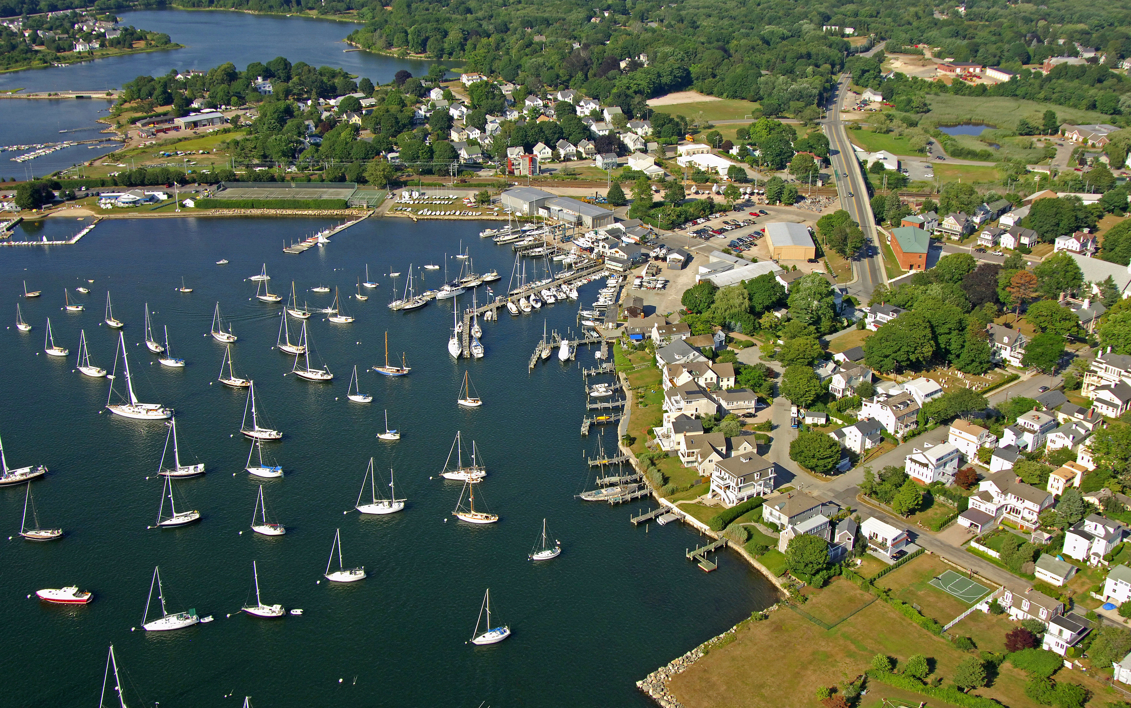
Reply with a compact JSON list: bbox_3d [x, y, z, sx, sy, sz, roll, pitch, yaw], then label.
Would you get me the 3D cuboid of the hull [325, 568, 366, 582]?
[{"bbox_3d":[-54.690,54.970,281.380,10.000,1.900,3.200,-3,23,-6],"label":"hull"}]

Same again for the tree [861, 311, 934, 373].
[{"bbox_3d":[119.890,-2.730,407.540,24.500,20.000,24.500,0,23,0],"label":"tree"}]

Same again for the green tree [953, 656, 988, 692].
[{"bbox_3d":[90.420,72.130,252.470,7.700,8.800,7.700,0,23,0],"label":"green tree"}]

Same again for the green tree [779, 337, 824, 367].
[{"bbox_3d":[81.600,-0.340,391.020,15.290,10.300,15.290,0,23,0],"label":"green tree"}]

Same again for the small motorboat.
[{"bbox_3d":[-121.110,57.970,272.920,13.300,2.800,3.500,1,22,3],"label":"small motorboat"}]

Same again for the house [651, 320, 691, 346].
[{"bbox_3d":[39.982,-8.212,426.056,12.660,6.700,6.910,-7,24,-16],"label":"house"}]

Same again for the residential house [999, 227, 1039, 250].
[{"bbox_3d":[212.541,-54.297,528.833,12.400,7.800,15.200,15,27,32],"label":"residential house"}]

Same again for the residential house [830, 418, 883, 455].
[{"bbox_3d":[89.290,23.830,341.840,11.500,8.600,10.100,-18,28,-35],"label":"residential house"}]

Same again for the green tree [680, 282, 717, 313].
[{"bbox_3d":[52.750,-22.360,446.550,14.200,13.000,14.200,0,22,0],"label":"green tree"}]

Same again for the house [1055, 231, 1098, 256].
[{"bbox_3d":[229.130,-49.770,506.790,14.000,9.200,11.800,-20,30,-39],"label":"house"}]

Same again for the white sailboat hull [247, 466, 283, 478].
[{"bbox_3d":[-89.880,35.120,337.810,11.200,1.900,3.800,3,23,9],"label":"white sailboat hull"}]

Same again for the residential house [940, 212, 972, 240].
[{"bbox_3d":[184.040,-60.830,532.590,12.000,10.000,14.000,20,30,40],"label":"residential house"}]

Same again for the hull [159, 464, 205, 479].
[{"bbox_3d":[-114.580,35.480,337.580,12.600,2.100,3.800,-5,23,-9],"label":"hull"}]

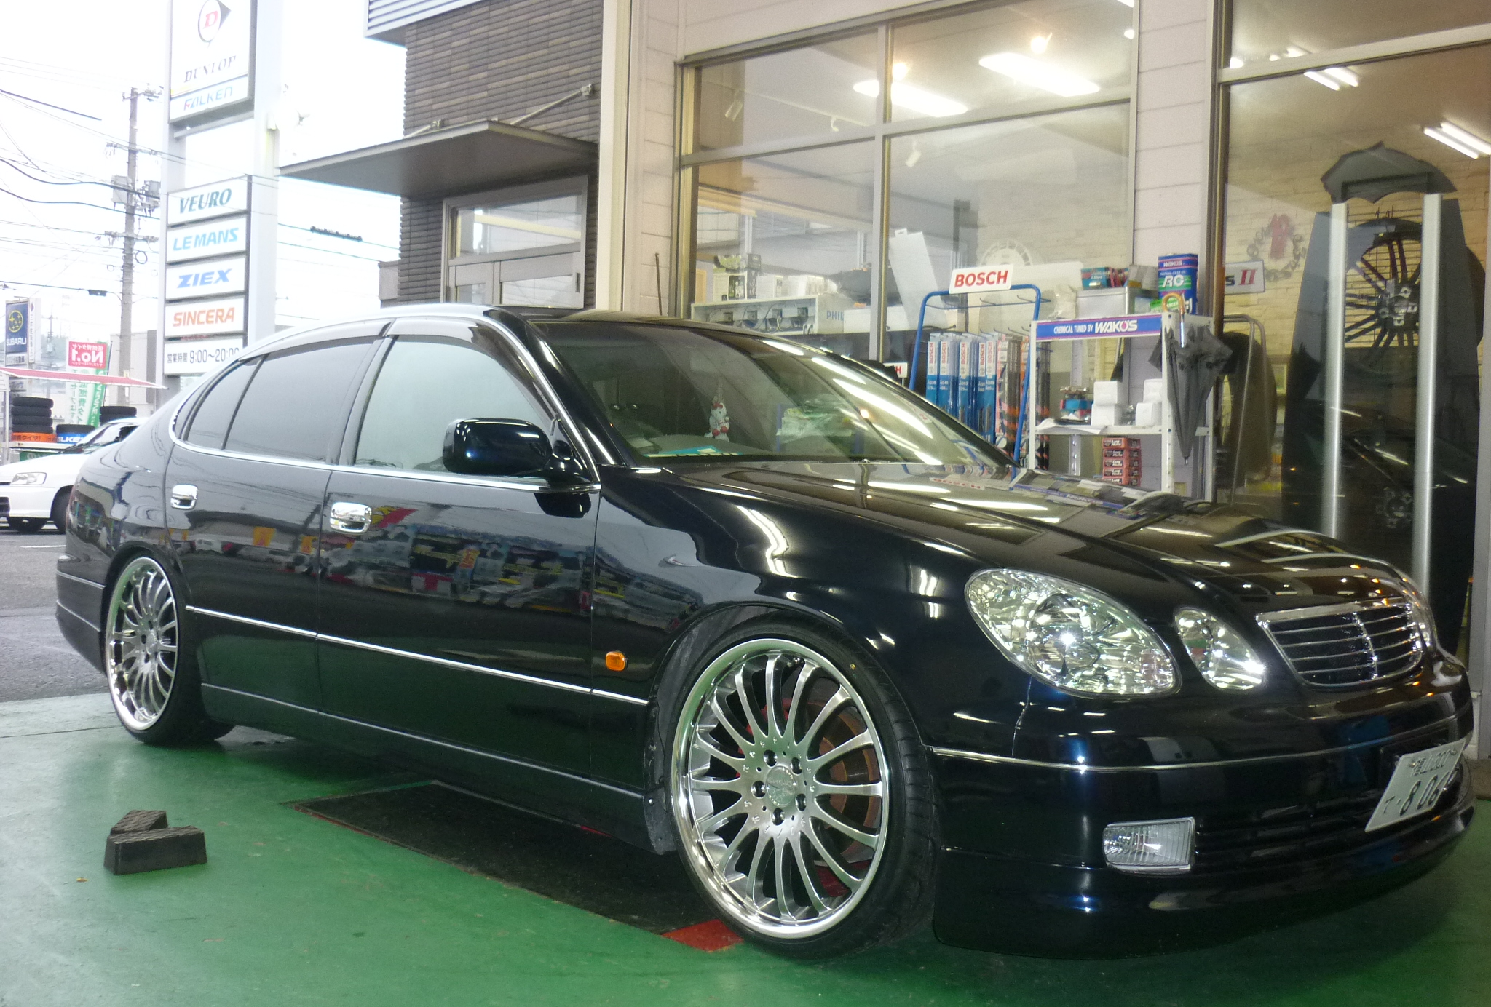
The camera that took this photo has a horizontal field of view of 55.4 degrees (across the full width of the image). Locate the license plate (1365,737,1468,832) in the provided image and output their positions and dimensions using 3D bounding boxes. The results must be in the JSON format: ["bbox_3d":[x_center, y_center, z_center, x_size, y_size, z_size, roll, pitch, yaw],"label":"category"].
[{"bbox_3d":[1.294,0.540,2.736,0.330,0.165,0.015,3,20,-44],"label":"license plate"}]

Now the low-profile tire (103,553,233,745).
[{"bbox_3d":[-1.873,0.455,4.714,0.655,0.655,0.250,2,0,44],"label":"low-profile tire"}]

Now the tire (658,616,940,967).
[{"bbox_3d":[0.136,0.538,2.734,0.632,0.630,0.240,2,1,44],"label":"tire"}]

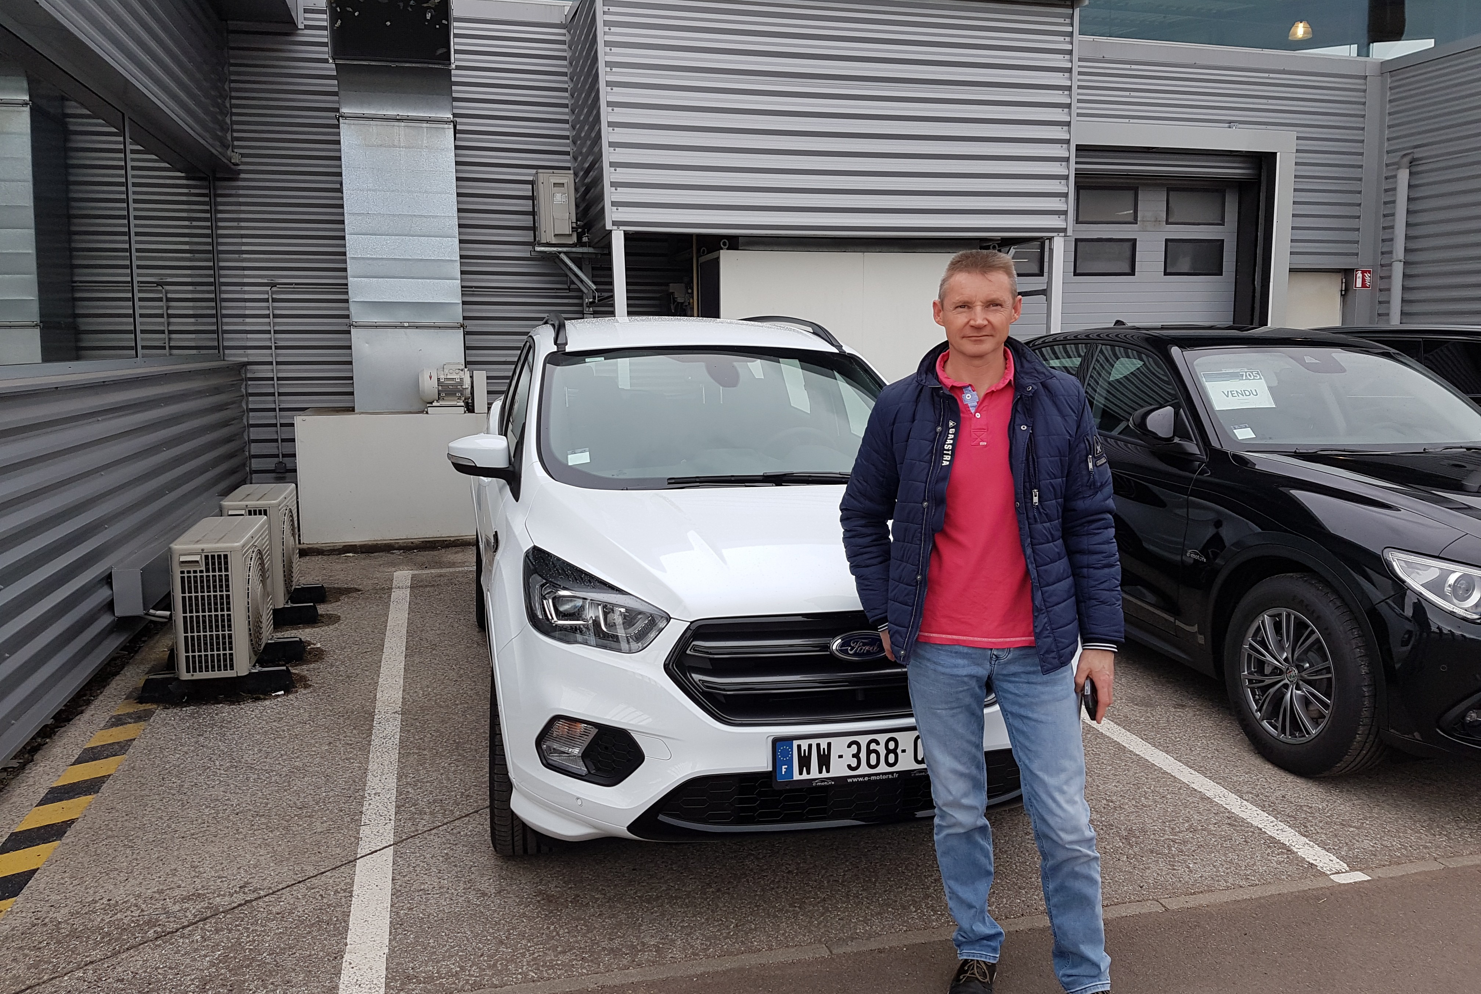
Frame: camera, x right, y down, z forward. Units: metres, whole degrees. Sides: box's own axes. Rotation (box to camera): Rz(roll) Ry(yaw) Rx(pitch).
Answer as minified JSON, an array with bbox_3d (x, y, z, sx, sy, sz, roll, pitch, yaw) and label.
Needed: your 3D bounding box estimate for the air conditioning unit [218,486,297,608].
[{"bbox_3d":[-2.800,0.291,6.530,0.295,0.620,0.760,-3,9,-14],"label":"air conditioning unit"}]

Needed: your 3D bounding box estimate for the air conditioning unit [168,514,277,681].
[{"bbox_3d":[-2.457,0.462,5.320,0.295,0.620,0.760,-2,9,-14],"label":"air conditioning unit"}]

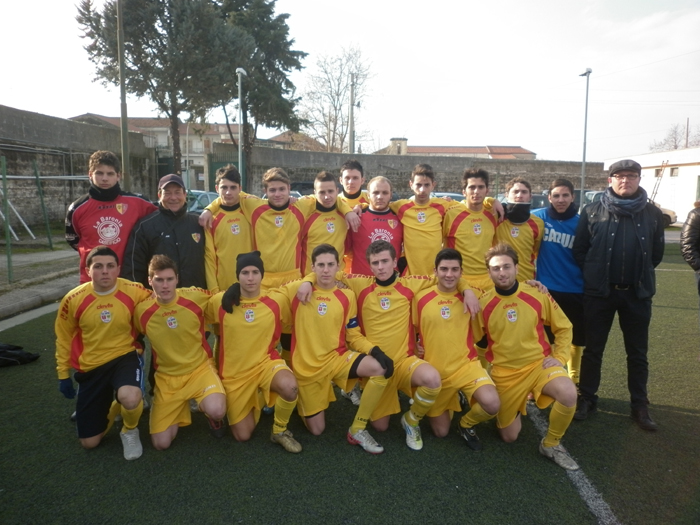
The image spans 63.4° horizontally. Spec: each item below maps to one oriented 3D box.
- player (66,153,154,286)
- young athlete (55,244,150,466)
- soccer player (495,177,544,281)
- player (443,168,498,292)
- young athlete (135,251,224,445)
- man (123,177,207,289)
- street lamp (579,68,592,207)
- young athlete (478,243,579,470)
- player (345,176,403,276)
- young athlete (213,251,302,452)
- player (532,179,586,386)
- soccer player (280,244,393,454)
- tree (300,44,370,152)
[{"bbox_3d":[-1.613,0.152,3.878,0.600,1.790,0.380,-1,7,-16],"label":"player"},{"bbox_3d":[-1.469,0.505,3.507,0.600,1.180,0.780,-1,7,-14],"label":"young athlete"},{"bbox_3d":[1.265,0.212,4.202,0.520,1.680,0.330,1,7,8],"label":"soccer player"},{"bbox_3d":[0.897,0.172,4.298,0.550,1.740,0.360,1,7,3],"label":"player"},{"bbox_3d":[-1.045,0.545,3.486,0.580,1.170,0.740,-1,7,-12],"label":"young athlete"},{"bbox_3d":[-1.284,0.200,4.074,0.580,1.660,0.380,-1,7,-16],"label":"man"},{"bbox_3d":[8.995,-4.107,21.648,0.350,6.450,0.500,6,8,37],"label":"street lamp"},{"bbox_3d":[1.066,0.524,3.503,0.600,1.220,0.820,0,7,-2],"label":"young athlete"},{"bbox_3d":[0.190,0.233,4.084,0.520,1.660,0.320,0,7,0],"label":"player"},{"bbox_3d":[-0.599,0.505,3.686,0.580,1.170,0.800,0,7,-13],"label":"young athlete"},{"bbox_3d":[1.595,0.217,4.253,0.520,1.660,0.320,1,7,8],"label":"player"},{"bbox_3d":[-0.069,0.497,3.704,0.660,1.200,0.800,0,7,-11],"label":"soccer player"},{"bbox_3d":[-0.858,-7.373,34.381,4.600,9.800,4.400,0,7,0],"label":"tree"}]

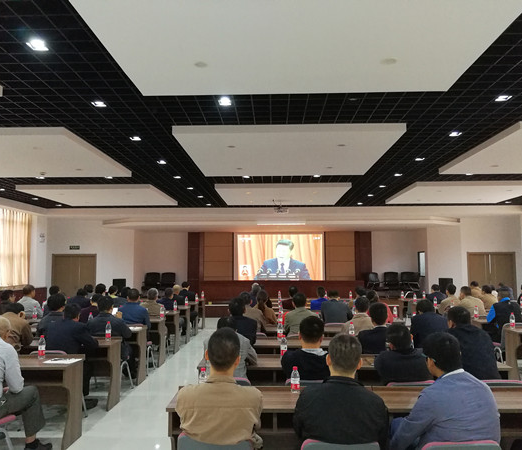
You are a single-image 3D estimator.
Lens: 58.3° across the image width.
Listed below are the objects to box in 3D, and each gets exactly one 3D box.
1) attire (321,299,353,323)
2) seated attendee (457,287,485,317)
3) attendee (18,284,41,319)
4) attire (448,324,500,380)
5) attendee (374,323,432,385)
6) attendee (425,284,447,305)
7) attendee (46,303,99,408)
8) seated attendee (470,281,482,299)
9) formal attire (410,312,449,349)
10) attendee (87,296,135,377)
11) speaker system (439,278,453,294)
[{"bbox_3d":[1.147,1.420,6.950,0.490,0.630,0.420,0,-5,2],"label":"attire"},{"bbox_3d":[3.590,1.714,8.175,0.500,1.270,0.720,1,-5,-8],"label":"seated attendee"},{"bbox_3d":[-3.949,1.700,8.139,0.500,1.280,0.780,-1,-5,14],"label":"attendee"},{"bbox_3d":[1.693,1.206,3.790,0.520,0.740,0.500,1,-5,-8],"label":"attire"},{"bbox_3d":[1.124,1.397,3.852,0.520,1.170,0.750,0,-5,-2],"label":"attendee"},{"bbox_3d":[3.931,1.912,10.307,0.480,1.220,0.840,1,-5,-12],"label":"attendee"},{"bbox_3d":[-2.041,1.458,5.035,0.520,1.245,0.880,-1,-5,12],"label":"attendee"},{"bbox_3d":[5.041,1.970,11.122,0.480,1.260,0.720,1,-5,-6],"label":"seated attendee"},{"bbox_3d":[1.747,1.308,4.934,0.500,0.730,0.480,1,-5,-8],"label":"formal attire"},{"bbox_3d":[-1.947,1.558,6.148,0.510,1.240,0.900,-1,-5,10],"label":"attendee"},{"bbox_3d":[5.915,2.143,14.884,0.420,0.880,0.380,-1,-5,10],"label":"speaker system"}]

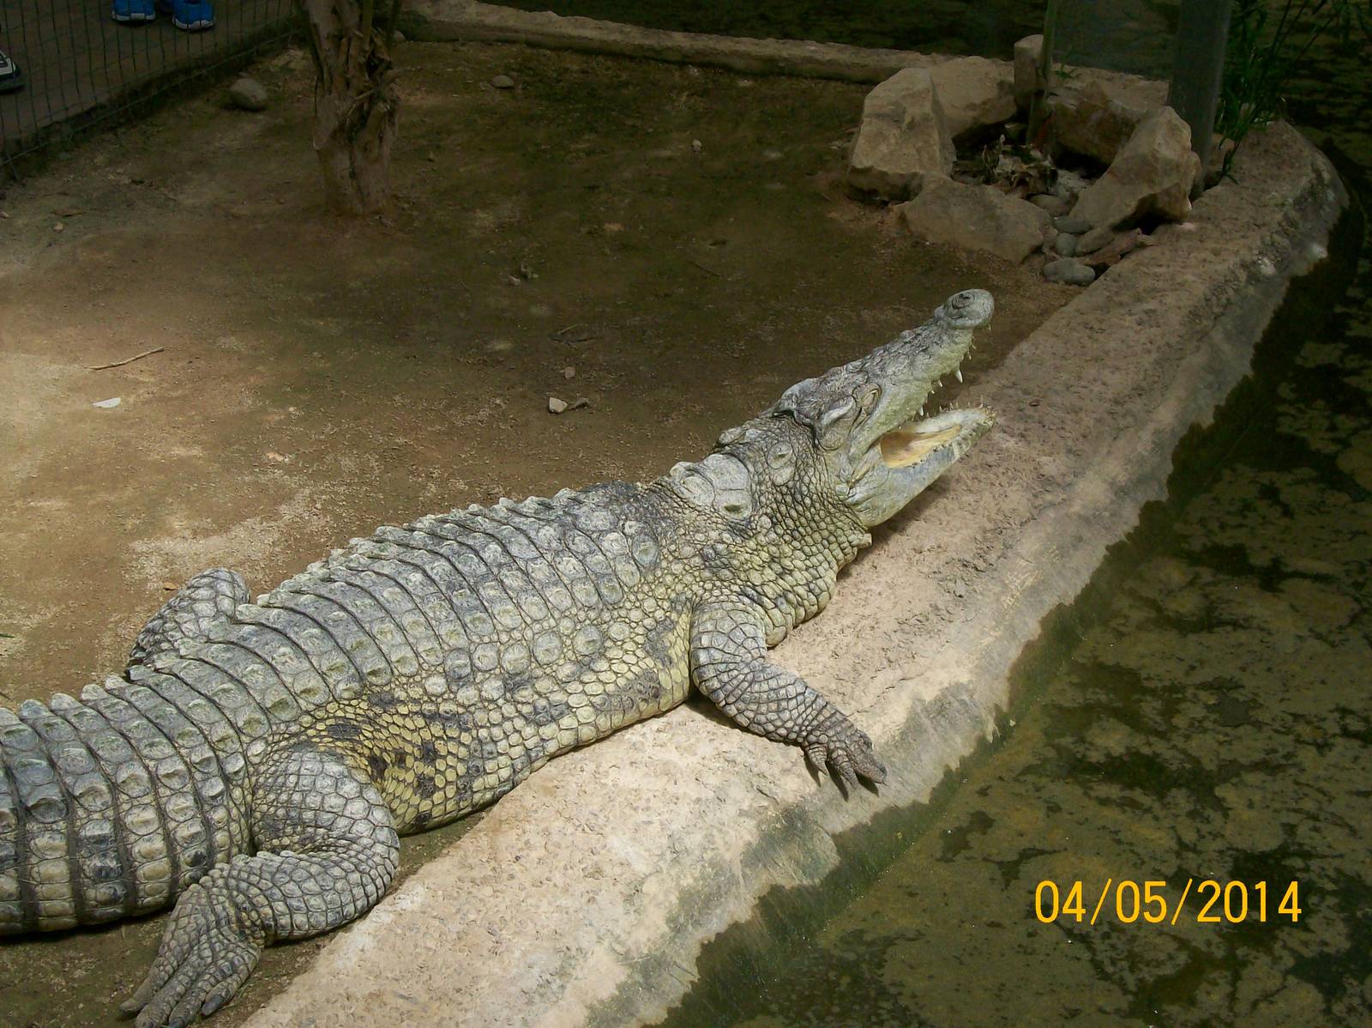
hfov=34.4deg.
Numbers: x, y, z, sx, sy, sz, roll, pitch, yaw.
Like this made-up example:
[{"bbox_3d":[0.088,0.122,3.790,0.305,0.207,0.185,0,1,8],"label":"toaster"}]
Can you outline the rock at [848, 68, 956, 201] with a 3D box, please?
[{"bbox_3d":[0.440,-0.771,4.513,0.205,0.250,0.150,5,30,10],"label":"rock"}]

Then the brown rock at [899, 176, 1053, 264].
[{"bbox_3d":[0.556,-0.569,4.287,0.290,0.120,0.150,17,34,27],"label":"brown rock"}]

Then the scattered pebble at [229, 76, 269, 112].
[{"bbox_3d":[-0.991,-0.951,5.031,0.092,0.075,0.088,-5,30,-9],"label":"scattered pebble"}]

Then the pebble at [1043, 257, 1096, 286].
[{"bbox_3d":[0.718,-0.454,4.155,0.100,0.047,0.068,3,30,7],"label":"pebble"}]

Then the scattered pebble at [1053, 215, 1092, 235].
[{"bbox_3d":[0.756,-0.565,4.342,0.077,0.035,0.050,-1,29,0],"label":"scattered pebble"}]

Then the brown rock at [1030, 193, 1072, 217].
[{"bbox_3d":[0.727,-0.616,4.423,0.080,0.045,0.060,4,30,9],"label":"brown rock"}]

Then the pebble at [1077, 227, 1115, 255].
[{"bbox_3d":[0.787,-0.524,4.260,0.080,0.045,0.052,-22,36,-32],"label":"pebble"}]

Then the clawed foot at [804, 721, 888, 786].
[{"bbox_3d":[0.200,0.301,2.785,0.080,0.050,0.112,-20,35,-31],"label":"clawed foot"}]

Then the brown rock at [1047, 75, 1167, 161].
[{"bbox_3d":[0.888,-0.828,4.659,0.250,0.140,0.180,10,31,17],"label":"brown rock"}]

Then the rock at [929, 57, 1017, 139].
[{"bbox_3d":[0.620,-0.901,4.801,0.190,0.150,0.180,-4,30,-7],"label":"rock"}]

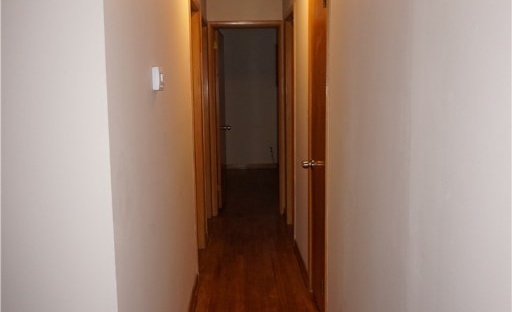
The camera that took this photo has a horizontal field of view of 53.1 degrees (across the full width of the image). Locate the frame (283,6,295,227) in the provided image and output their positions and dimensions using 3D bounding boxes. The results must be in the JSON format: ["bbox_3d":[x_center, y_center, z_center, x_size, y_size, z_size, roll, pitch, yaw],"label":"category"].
[{"bbox_3d":[0.365,-0.279,4.819,0.110,2.090,0.800,-1,8,-2],"label":"frame"}]

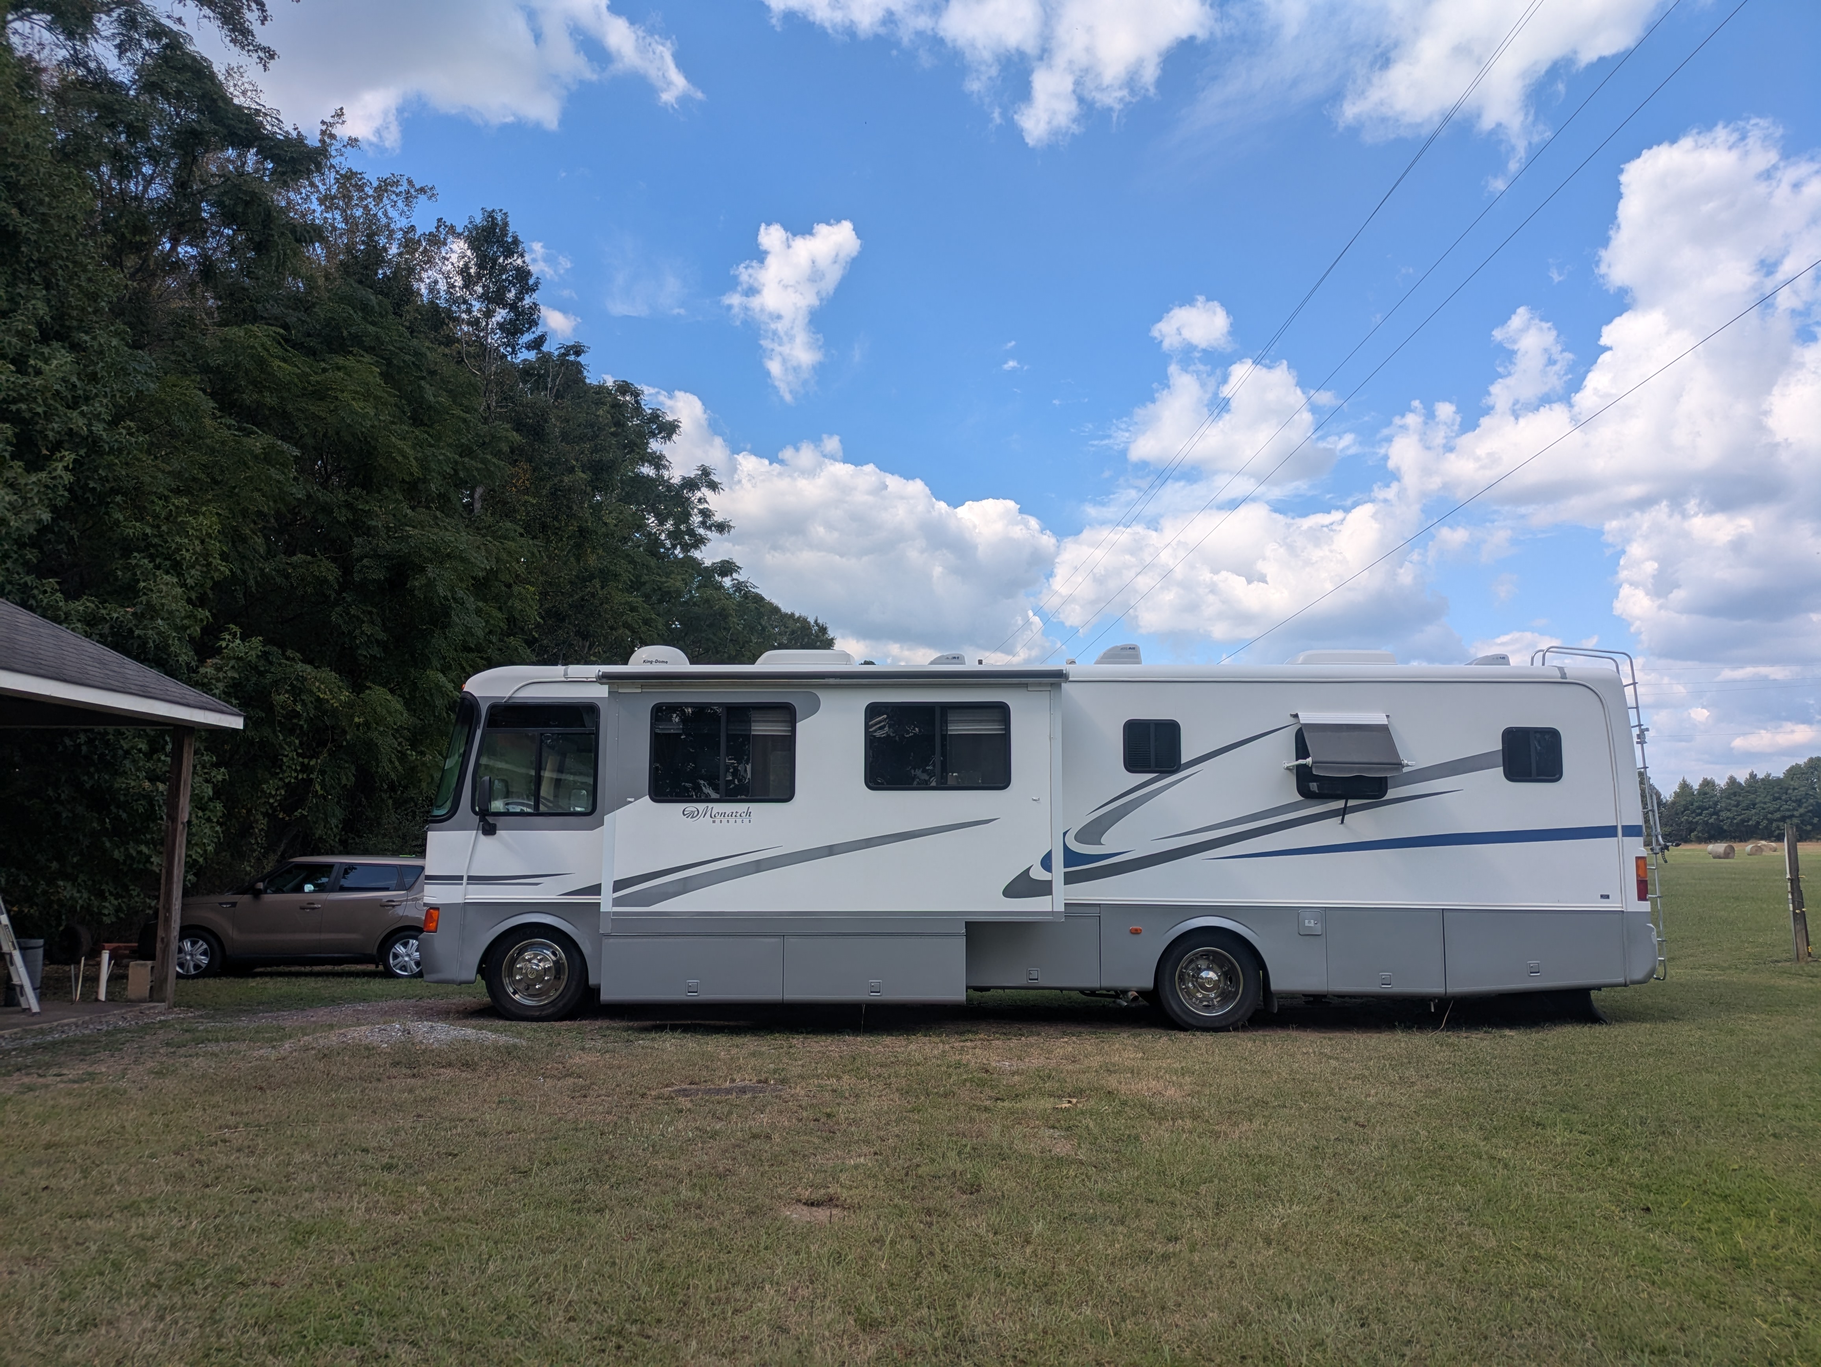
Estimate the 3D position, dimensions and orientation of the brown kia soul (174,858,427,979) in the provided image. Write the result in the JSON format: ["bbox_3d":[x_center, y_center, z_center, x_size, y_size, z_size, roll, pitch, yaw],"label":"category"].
[{"bbox_3d":[-7.981,3.102,17.592,4.140,1.600,1.800,2,-7,-13],"label":"brown kia soul"}]

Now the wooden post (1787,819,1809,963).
[{"bbox_3d":[12.181,2.882,18.155,0.190,1.925,0.180,0,-7,0],"label":"wooden post"}]

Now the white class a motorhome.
[{"bbox_3d":[1.062,1.415,12.893,11.402,3.630,3.150,0,-7,2],"label":"white class a motorhome"}]

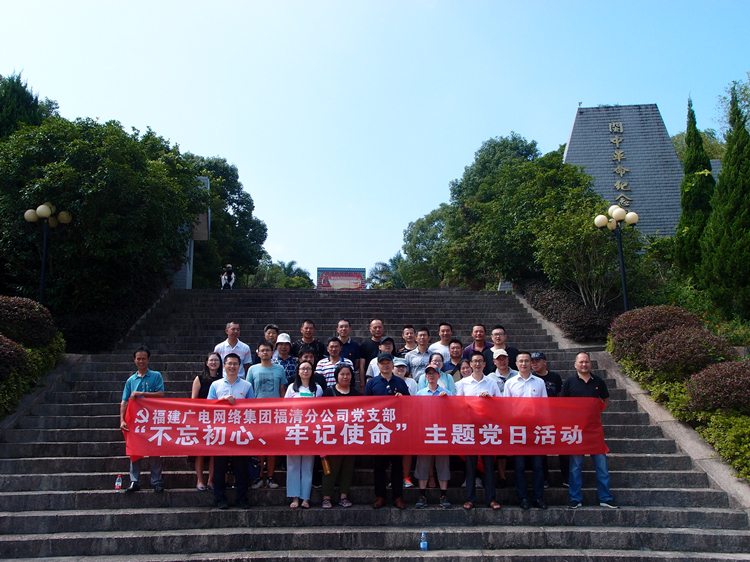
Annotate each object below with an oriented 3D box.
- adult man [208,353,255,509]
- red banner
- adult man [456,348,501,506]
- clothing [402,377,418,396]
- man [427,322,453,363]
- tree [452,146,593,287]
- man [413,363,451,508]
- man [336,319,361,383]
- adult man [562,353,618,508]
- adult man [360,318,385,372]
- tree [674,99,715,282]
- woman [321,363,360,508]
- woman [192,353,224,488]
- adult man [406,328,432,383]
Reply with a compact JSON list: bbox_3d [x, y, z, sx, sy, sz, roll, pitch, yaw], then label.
[{"bbox_3d":[-1.598,1.647,7.235,0.510,1.703,0.360,1,-13,-5],"label":"adult man"},{"bbox_3d":[-0.115,1.596,7.093,5.320,0.650,0.150,0,-13,-2],"label":"red banner"},{"bbox_3d":[1.160,1.665,7.352,0.520,1.709,0.360,-2,-12,4],"label":"adult man"},{"bbox_3d":[0.332,1.448,7.834,0.430,0.600,0.270,0,-12,0],"label":"clothing"},{"bbox_3d":[0.938,1.409,8.643,0.490,1.727,0.300,-1,-12,3],"label":"man"},{"bbox_3d":[4.706,-1.579,20.731,4.100,5.360,4.000,0,-12,0],"label":"tree"},{"bbox_3d":[0.666,1.736,7.339,0.460,1.578,0.360,-1,-12,2],"label":"man"},{"bbox_3d":[-0.401,1.377,8.552,0.500,1.754,0.300,0,-12,-2],"label":"man"},{"bbox_3d":[2.416,1.647,7.286,0.600,1.727,0.340,-1,-13,3],"label":"adult man"},{"bbox_3d":[0.007,1.386,8.647,0.490,1.775,0.300,0,-12,0],"label":"adult man"},{"bbox_3d":[8.209,-2.068,16.749,1.050,5.532,1.050,0,-12,0],"label":"tree"},{"bbox_3d":[-0.393,1.752,7.399,0.470,1.597,0.330,0,-12,-2],"label":"woman"},{"bbox_3d":[-1.976,1.655,7.771,0.440,1.589,0.280,2,-12,-8],"label":"woman"},{"bbox_3d":[0.559,1.452,8.074,0.470,1.734,0.320,-1,-12,2],"label":"adult man"}]

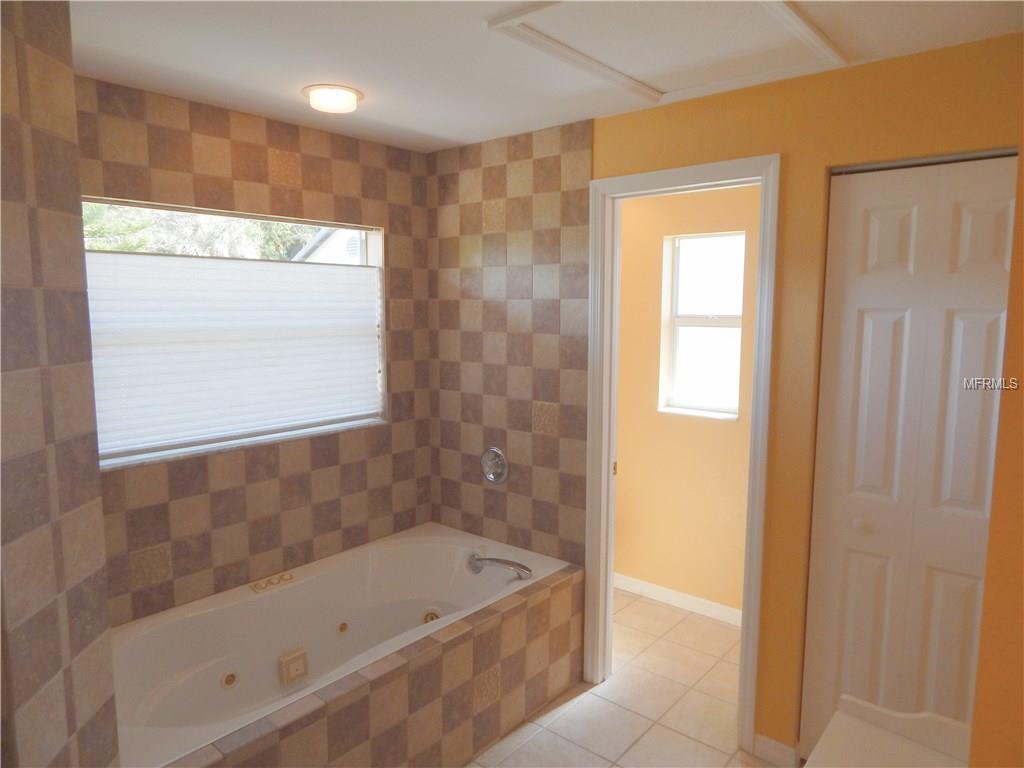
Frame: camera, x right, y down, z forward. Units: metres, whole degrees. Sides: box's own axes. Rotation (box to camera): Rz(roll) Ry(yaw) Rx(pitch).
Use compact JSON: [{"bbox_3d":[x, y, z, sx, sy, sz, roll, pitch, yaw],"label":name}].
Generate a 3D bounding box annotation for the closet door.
[{"bbox_3d":[1.262,0.372,2.049,0.573,2.083,0.100,6,9,40],"label":"closet door"}]

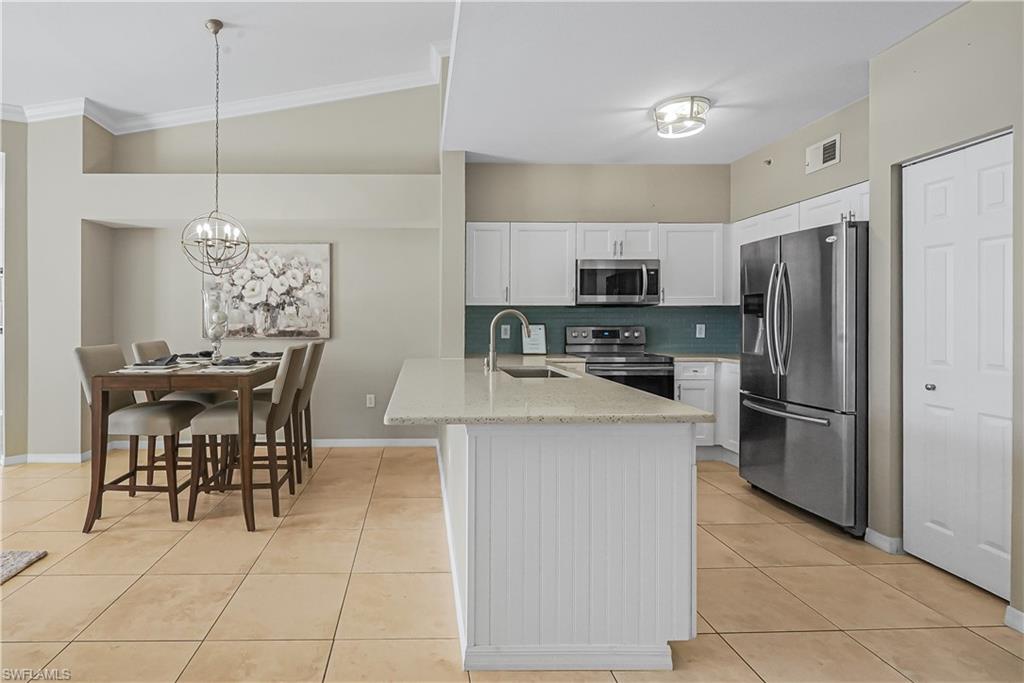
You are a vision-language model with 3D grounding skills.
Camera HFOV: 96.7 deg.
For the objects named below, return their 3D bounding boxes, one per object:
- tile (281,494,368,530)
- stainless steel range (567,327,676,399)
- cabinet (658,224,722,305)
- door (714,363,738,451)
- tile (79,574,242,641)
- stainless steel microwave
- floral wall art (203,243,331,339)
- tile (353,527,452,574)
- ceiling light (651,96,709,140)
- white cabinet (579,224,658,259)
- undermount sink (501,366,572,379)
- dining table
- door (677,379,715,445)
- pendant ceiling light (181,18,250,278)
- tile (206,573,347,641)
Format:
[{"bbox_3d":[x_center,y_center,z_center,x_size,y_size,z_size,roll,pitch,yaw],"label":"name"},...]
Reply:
[{"bbox_3d":[-1.228,1.143,3.028,0.515,0.012,0.490,0,2,-6],"label":"tile"},{"bbox_3d":[1.010,0.476,4.360,0.770,1.170,0.670,0,2,-4],"label":"stainless steel range"},{"bbox_3d":[1.722,-0.753,4.390,0.610,0.780,0.025,0,2,-2],"label":"cabinet"},{"bbox_3d":[1.925,0.575,3.930,0.025,0.770,0.370,0,2,-10],"label":"door"},{"bbox_3d":[-1.556,1.189,2.071,0.541,0.015,0.505,0,2,-5],"label":"tile"},{"bbox_3d":[0.980,-0.566,4.415,0.770,0.420,0.410,0,2,-4],"label":"stainless steel microwave"},{"bbox_3d":[-2.358,-0.486,4.380,1.220,0.915,0.040,0,2,-3],"label":"floral wall art"},{"bbox_3d":[-0.613,1.166,2.572,0.536,0.015,0.505,0,2,-5],"label":"tile"},{"bbox_3d":[1.203,-1.580,3.210,0.390,0.160,0.390,0,2,-5],"label":"ceiling light"},{"bbox_3d":[0.958,-0.924,4.340,0.750,0.330,0.330,0,2,-4],"label":"white cabinet"},{"bbox_3d":[0.150,0.315,3.001,0.400,0.200,0.540,0,2,-3],"label":"undermount sink"},{"bbox_3d":[-2.200,0.655,3.460,1.000,0.930,1.440,0,2,-7],"label":"dining table"},{"bbox_3d":[1.589,0.606,3.940,0.330,0.570,0.022,0,2,-3],"label":"door"},{"bbox_3d":[-2.225,-1.455,3.420,0.480,1.910,0.480,0,2,-5],"label":"pendant ceiling light"},{"bbox_3d":[-0.998,1.160,2.004,0.500,0.012,0.490,0,2,-6],"label":"tile"}]

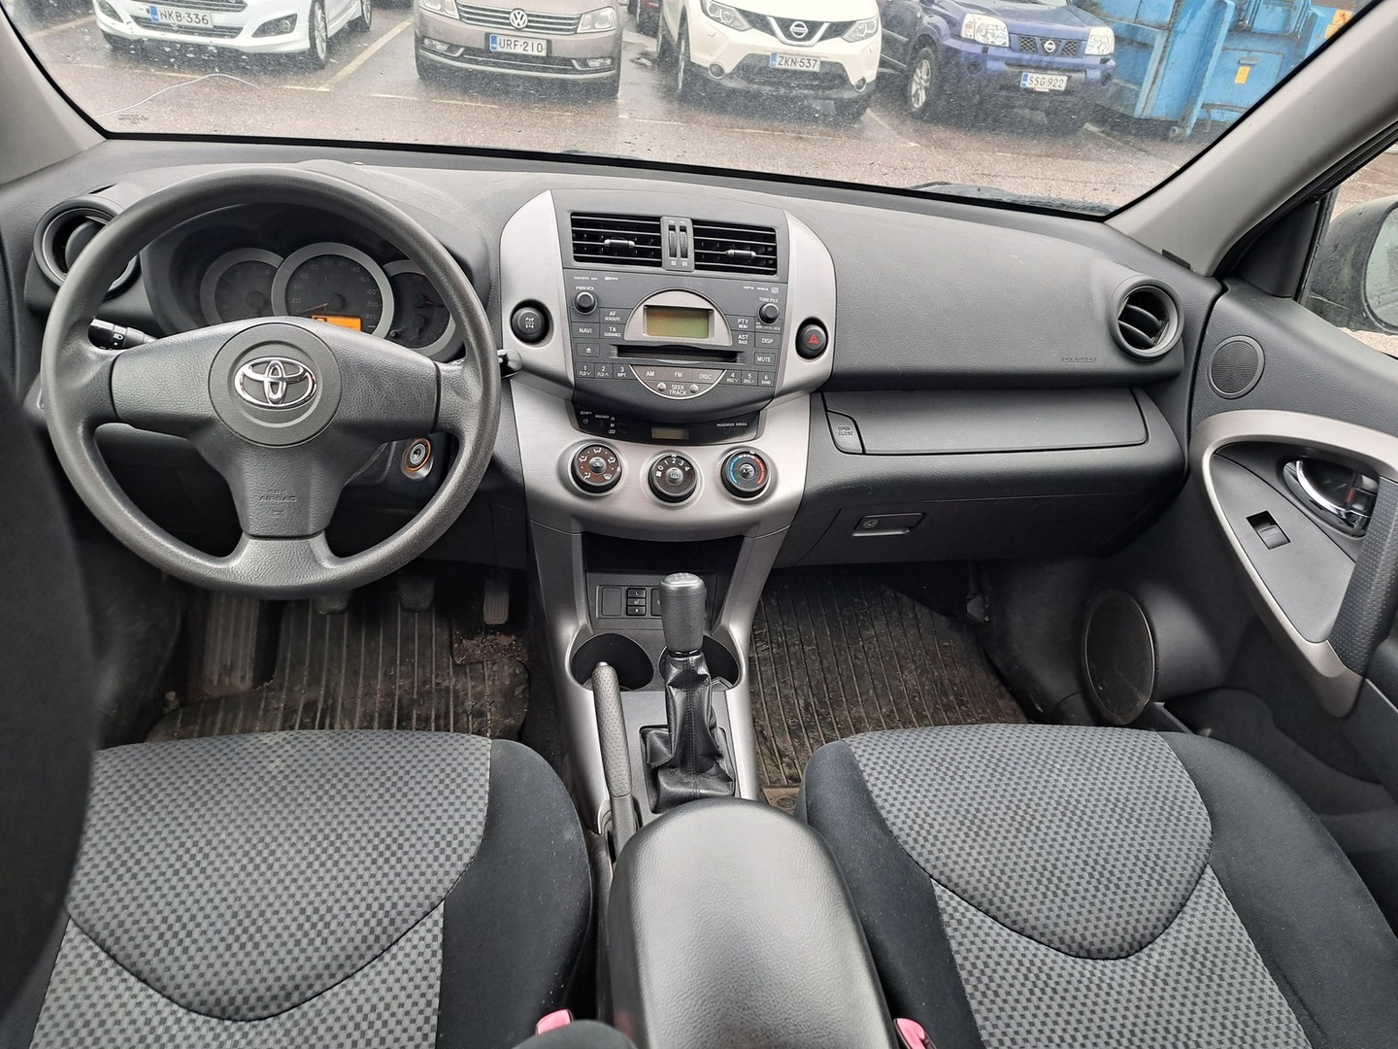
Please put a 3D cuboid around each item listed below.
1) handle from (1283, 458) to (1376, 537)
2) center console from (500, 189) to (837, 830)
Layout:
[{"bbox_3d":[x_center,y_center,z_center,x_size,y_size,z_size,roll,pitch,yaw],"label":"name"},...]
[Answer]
[{"bbox_3d":[0.670,-0.027,1.030,0.037,0.057,0.110,-2,33,-15],"label":"handle"},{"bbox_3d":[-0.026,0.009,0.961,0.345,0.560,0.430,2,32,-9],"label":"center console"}]

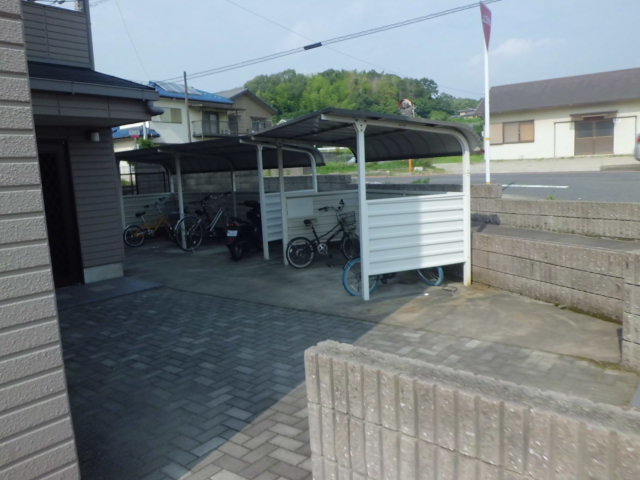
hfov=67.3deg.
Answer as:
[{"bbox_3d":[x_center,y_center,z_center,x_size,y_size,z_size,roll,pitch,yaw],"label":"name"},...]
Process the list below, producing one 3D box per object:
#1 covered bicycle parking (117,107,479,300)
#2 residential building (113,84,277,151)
[{"bbox_3d":[-1.332,-0.761,8.833,2.700,2.100,9.000,-8,9,-36],"label":"covered bicycle parking"},{"bbox_3d":[-10.126,-8.463,39.056,9.000,7.700,13.500,4,9,41],"label":"residential building"}]

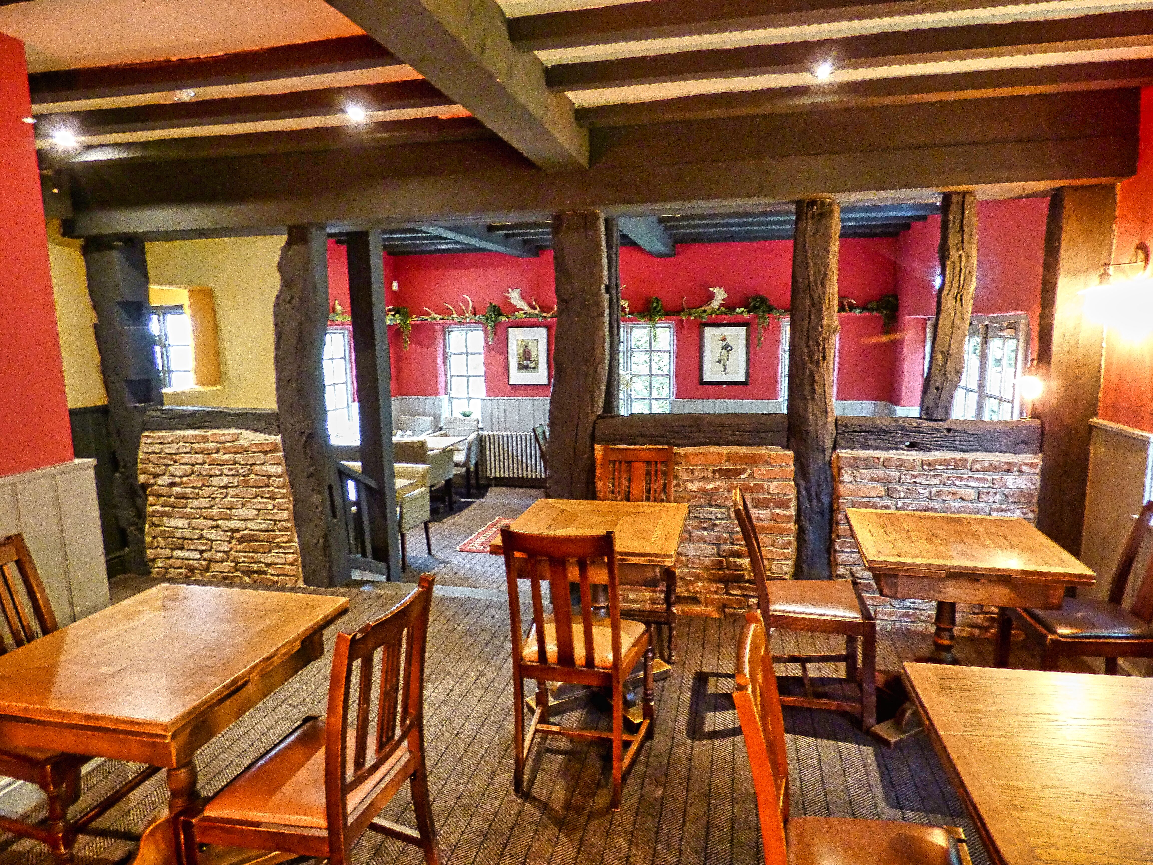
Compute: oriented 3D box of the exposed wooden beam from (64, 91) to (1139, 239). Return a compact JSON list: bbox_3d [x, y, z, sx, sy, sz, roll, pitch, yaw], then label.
[{"bbox_3d":[-0.287,-1.356,3.584,5.504,0.384,0.368,1,9,12],"label":"exposed wooden beam"}]

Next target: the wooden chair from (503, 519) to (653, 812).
[{"bbox_3d":[0.031,0.761,2.379,0.473,0.985,0.522,1,9,14],"label":"wooden chair"}]

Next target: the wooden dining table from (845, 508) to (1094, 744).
[{"bbox_3d":[1.544,0.795,2.795,0.734,0.745,0.709,2,10,15],"label":"wooden dining table"}]

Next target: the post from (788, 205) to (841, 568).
[{"bbox_3d":[1.240,-0.070,3.508,0.240,2.189,0.208,1,9,12],"label":"post"}]

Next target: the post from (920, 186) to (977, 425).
[{"bbox_3d":[1.835,-0.618,3.312,0.177,1.084,0.158,1,9,12],"label":"post"}]

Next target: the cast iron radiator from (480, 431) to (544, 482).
[{"bbox_3d":[-0.732,0.284,8.344,0.867,0.621,0.148,1,9,12],"label":"cast iron radiator"}]

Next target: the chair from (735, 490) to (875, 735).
[{"bbox_3d":[0.940,0.709,2.816,0.552,0.880,0.424,1,9,13],"label":"chair"}]

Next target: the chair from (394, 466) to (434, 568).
[{"bbox_3d":[-1.605,0.732,5.808,0.512,0.837,0.552,2,10,17],"label":"chair"}]

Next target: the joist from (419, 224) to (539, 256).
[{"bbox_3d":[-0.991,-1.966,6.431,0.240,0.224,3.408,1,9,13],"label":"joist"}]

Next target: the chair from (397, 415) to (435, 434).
[{"bbox_3d":[-2.043,0.309,8.239,0.502,0.906,0.552,1,9,12],"label":"chair"}]

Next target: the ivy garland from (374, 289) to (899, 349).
[{"bbox_3d":[0.502,-1.290,7.790,6.008,0.690,0.246,1,9,12],"label":"ivy garland"}]

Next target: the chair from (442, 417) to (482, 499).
[{"bbox_3d":[-1.445,0.321,8.114,0.502,0.906,0.552,1,9,12],"label":"chair"}]

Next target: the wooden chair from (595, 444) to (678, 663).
[{"bbox_3d":[0.296,0.581,3.380,0.440,0.976,0.512,1,9,13],"label":"wooden chair"}]

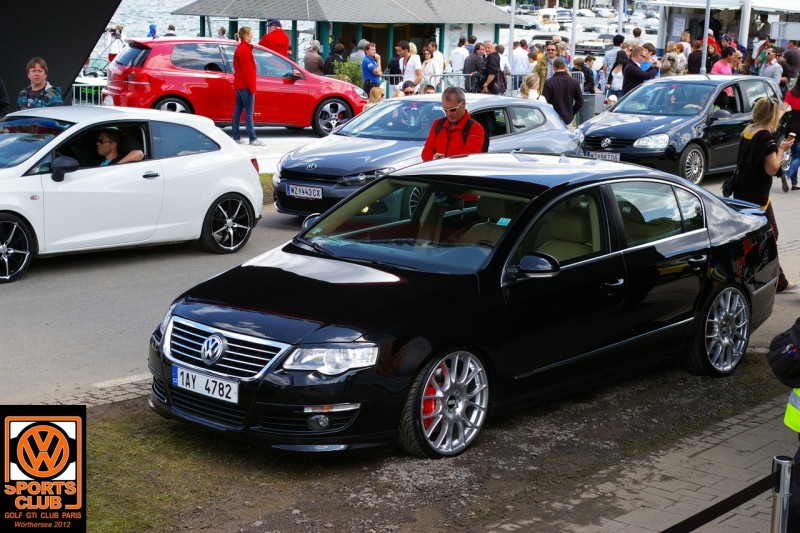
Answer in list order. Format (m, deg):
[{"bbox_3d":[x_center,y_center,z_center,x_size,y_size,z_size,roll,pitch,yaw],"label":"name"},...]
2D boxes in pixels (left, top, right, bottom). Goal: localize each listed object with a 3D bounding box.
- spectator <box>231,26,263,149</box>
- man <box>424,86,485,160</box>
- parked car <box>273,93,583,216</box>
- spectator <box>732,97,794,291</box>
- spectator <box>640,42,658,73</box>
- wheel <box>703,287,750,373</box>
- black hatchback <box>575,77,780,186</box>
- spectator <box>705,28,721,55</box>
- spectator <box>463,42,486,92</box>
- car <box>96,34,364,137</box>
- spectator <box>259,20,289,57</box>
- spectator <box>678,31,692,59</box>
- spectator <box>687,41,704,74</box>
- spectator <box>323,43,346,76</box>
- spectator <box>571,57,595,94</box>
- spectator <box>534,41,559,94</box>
[{"bbox_3d":[-2.288,-2.699,22.258,0.420,1.740,0.460,2,10,3],"label":"spectator"},{"bbox_3d":[0.421,-0.583,12.140,0.560,1.750,0.420,3,10,14],"label":"man"},{"bbox_3d":[0.436,-1.234,16.937,1.820,1.400,4.256,10,13,41],"label":"parked car"},{"bbox_3d":[3.013,-0.589,12.584,0.480,1.670,0.520,-7,12,-41],"label":"spectator"},{"bbox_3d":[4.372,-3.087,26.341,0.340,1.700,0.480,-3,11,-25],"label":"spectator"},{"bbox_3d":[2.051,0.397,9.699,0.230,0.546,0.546,9,12,42],"label":"wheel"},{"bbox_3d":[4.111,-1.975,21.193,1.770,1.480,4.204,10,13,42],"label":"black hatchback"},{"bbox_3d":[6.006,-3.762,29.160,0.520,1.760,0.350,2,10,0],"label":"spectator"},{"bbox_3d":[1.352,-3.281,27.740,0.380,1.750,0.500,1,9,3],"label":"spectator"},{"bbox_3d":[-2.490,-2.787,23.213,4.205,1.460,1.790,-3,11,-25],"label":"car"},{"bbox_3d":[-2.284,-3.554,26.964,0.550,1.800,0.380,-3,11,-24],"label":"spectator"},{"bbox_3d":[6.404,-4.470,33.633,0.450,1.660,0.340,6,11,30],"label":"spectator"},{"bbox_3d":[6.065,-3.760,30.639,0.500,1.740,0.340,2,9,9],"label":"spectator"},{"bbox_3d":[-1.250,-3.426,28.739,0.500,1.740,0.360,6,11,30],"label":"spectator"},{"bbox_3d":[3.258,-2.980,26.622,0.450,1.520,0.500,-2,10,-18],"label":"spectator"},{"bbox_3d":[2.319,-2.611,23.344,0.550,1.800,0.350,2,9,9],"label":"spectator"}]

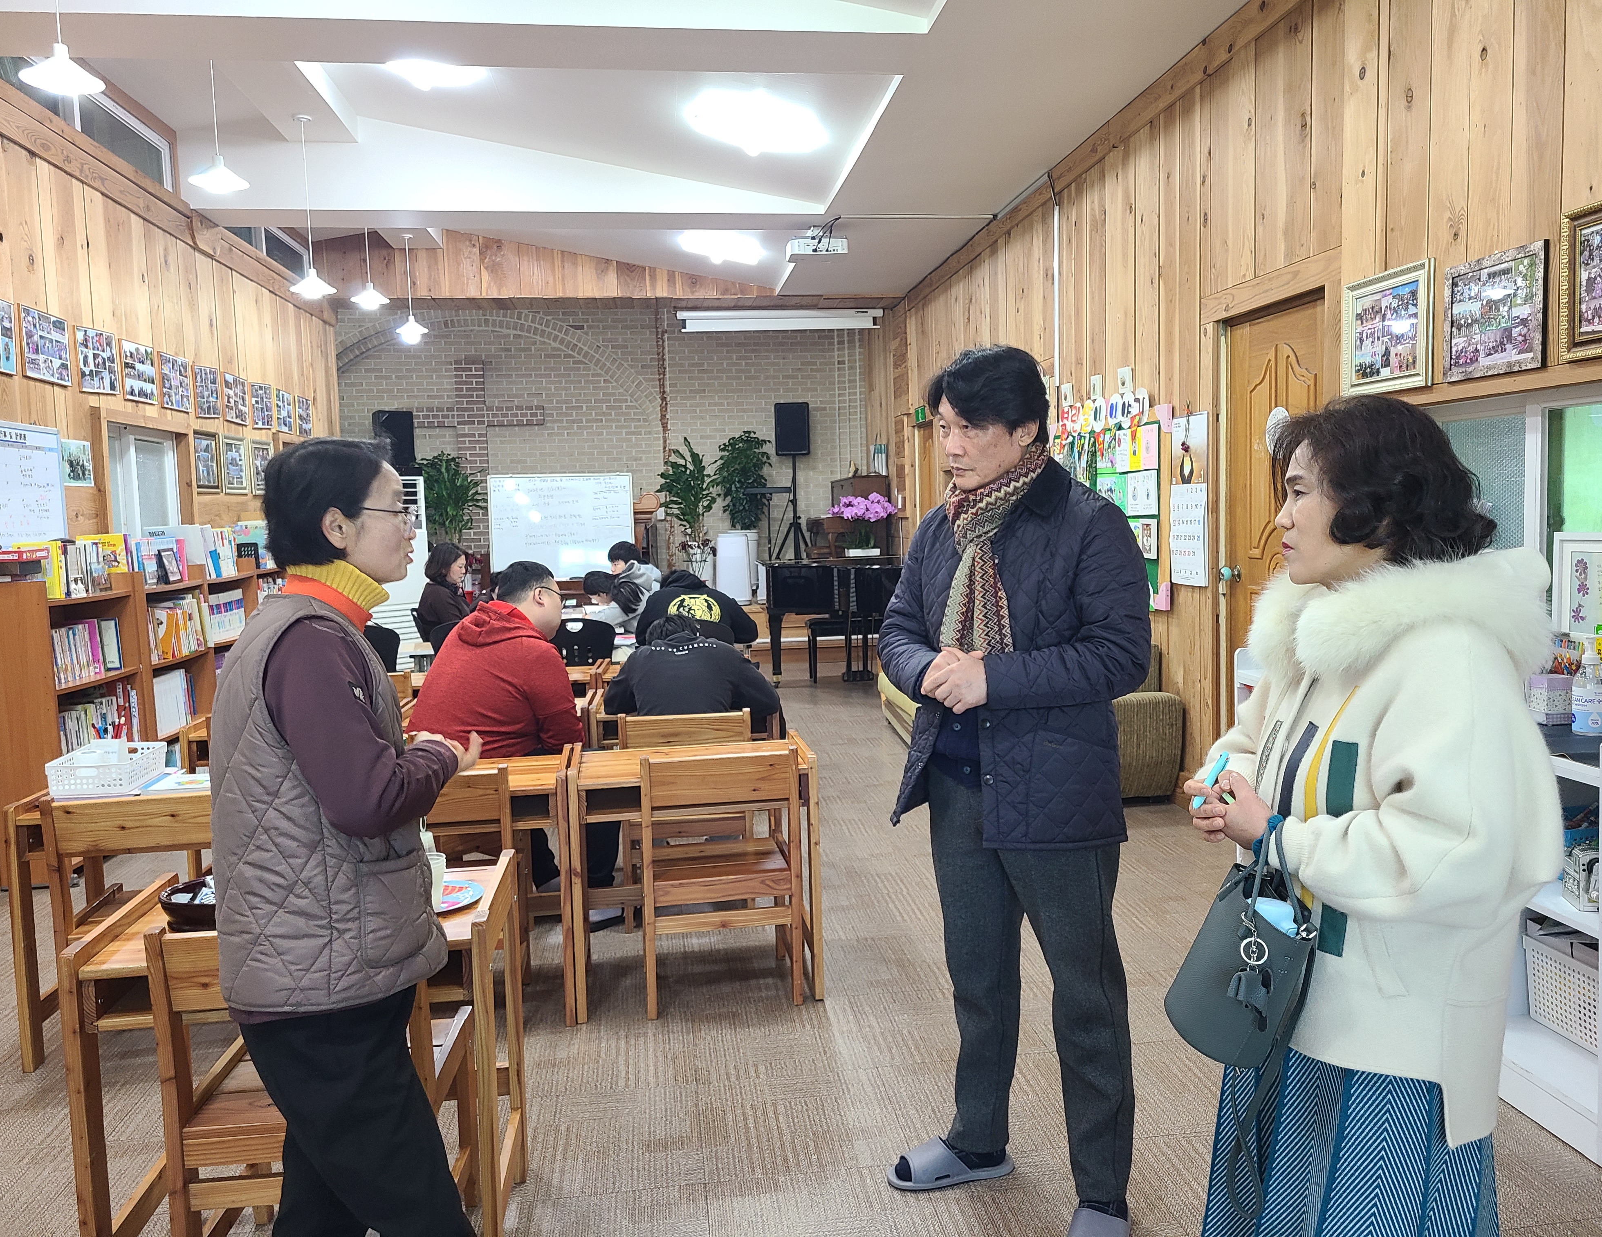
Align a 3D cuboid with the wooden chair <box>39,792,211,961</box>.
[{"bbox_3d":[-1.726,0.805,3.374,0.450,0.755,0.430,-3,5,-13],"label":"wooden chair"}]

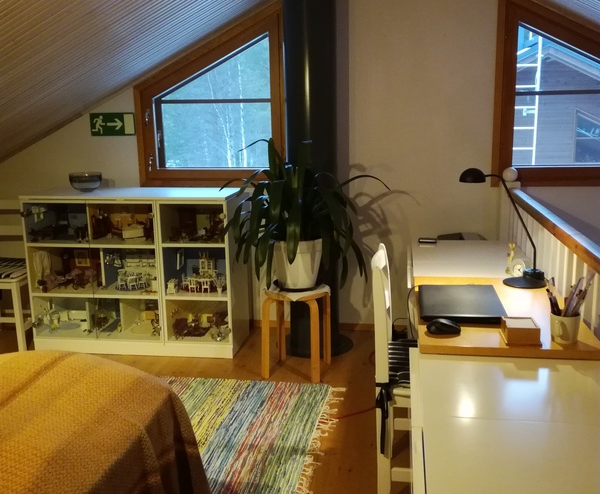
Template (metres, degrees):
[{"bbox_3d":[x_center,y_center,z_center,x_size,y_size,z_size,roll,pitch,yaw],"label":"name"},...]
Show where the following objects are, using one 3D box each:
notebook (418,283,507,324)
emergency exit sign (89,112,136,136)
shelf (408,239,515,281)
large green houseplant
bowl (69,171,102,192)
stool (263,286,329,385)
[{"bbox_3d":[0.514,0.184,1.992,0.250,0.026,0.355,1,12,9],"label":"notebook"},{"bbox_3d":[-1.190,-0.777,3.959,0.300,0.145,0.015,1,12,9],"label":"emergency exit sign"},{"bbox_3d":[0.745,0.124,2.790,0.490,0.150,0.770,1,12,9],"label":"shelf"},{"bbox_3d":[0.010,-0.152,3.144,0.840,0.780,0.740,1,12,9],"label":"large green houseplant"},{"bbox_3d":[-1.353,-0.407,3.929,0.225,0.105,0.225,-1,12,0],"label":"bowl"},{"bbox_3d":[-0.012,0.448,3.305,0.360,0.450,0.360,-1,12,0],"label":"stool"}]

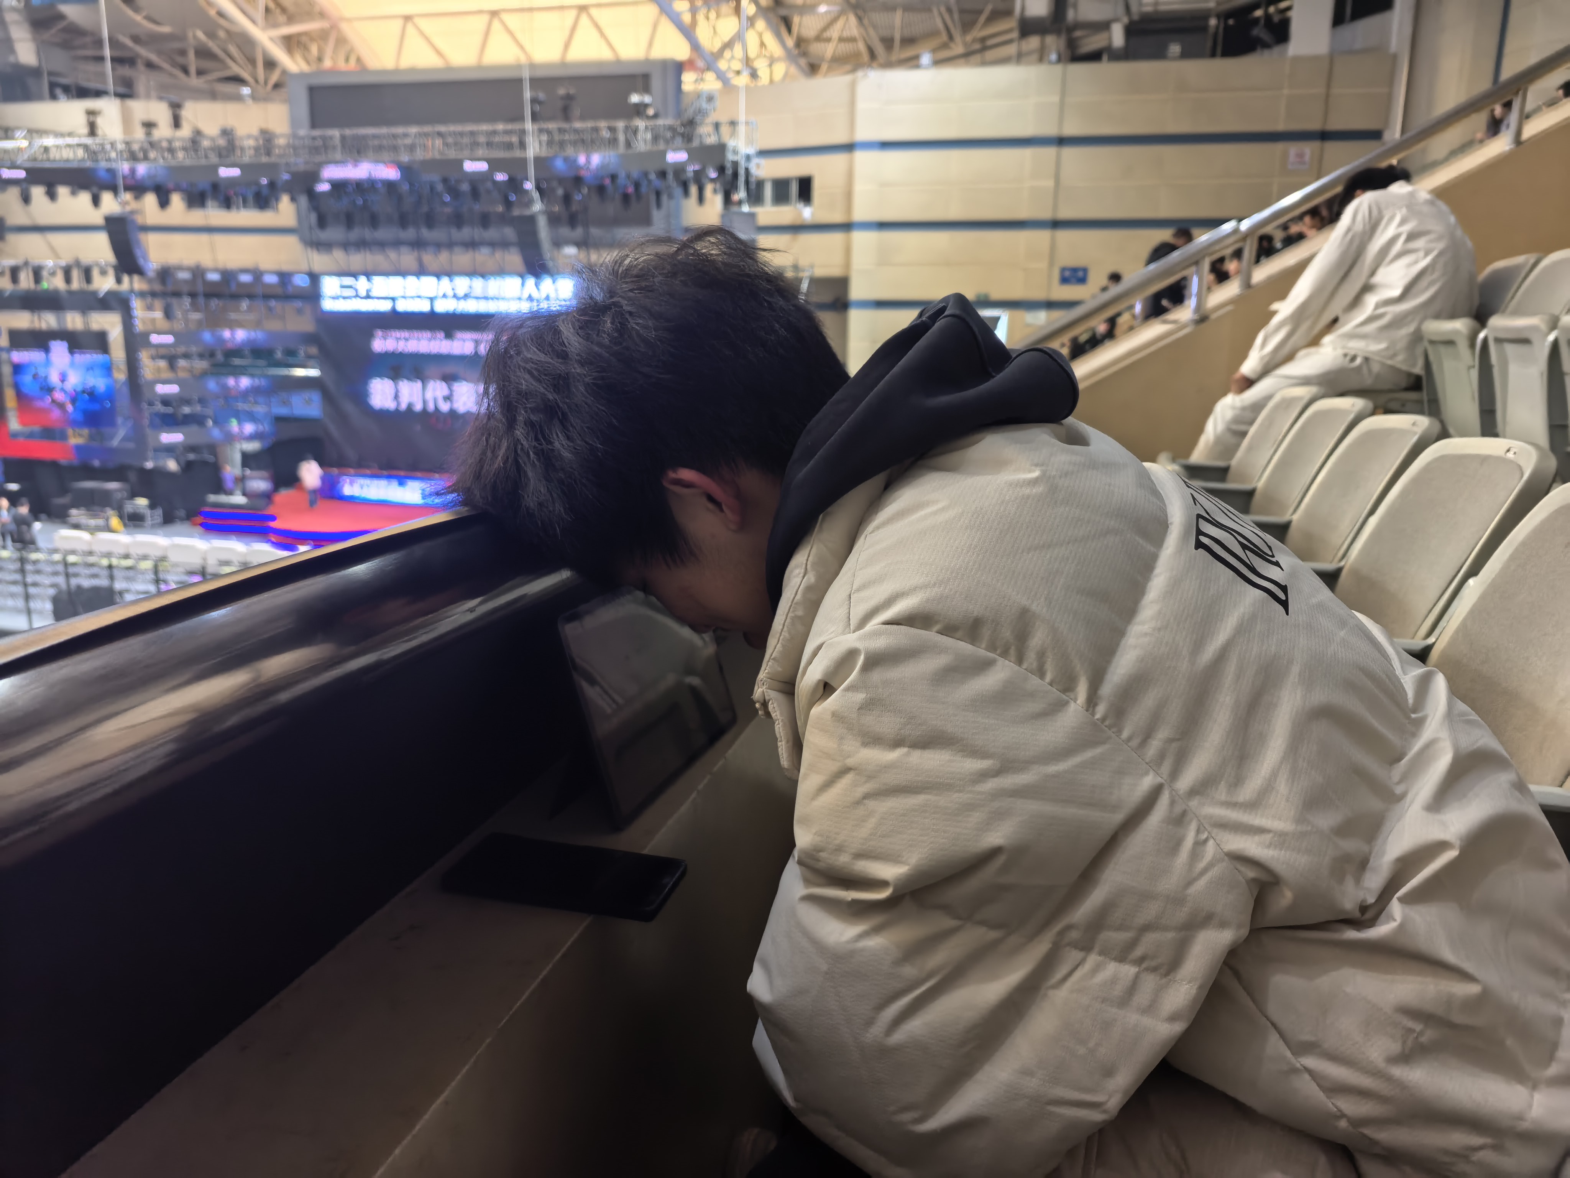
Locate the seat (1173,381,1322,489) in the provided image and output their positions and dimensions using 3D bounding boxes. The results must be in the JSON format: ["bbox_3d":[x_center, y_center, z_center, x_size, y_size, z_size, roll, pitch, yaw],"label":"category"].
[{"bbox_3d":[1.258,-0.205,3.161,0.480,0.780,0.500,4,14,14],"label":"seat"}]

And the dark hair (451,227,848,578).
[{"bbox_3d":[-0.102,-0.145,0.815,0.235,0.255,0.195,36,19,5],"label":"dark hair"}]

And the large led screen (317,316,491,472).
[{"bbox_3d":[-12.372,-7.166,40.000,9.800,5.700,0.250,3,13,12],"label":"large led screen"}]

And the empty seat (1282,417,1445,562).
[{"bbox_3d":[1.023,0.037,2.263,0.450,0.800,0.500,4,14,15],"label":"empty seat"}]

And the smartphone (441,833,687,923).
[{"bbox_3d":[-0.165,0.211,0.806,0.162,0.009,0.077,4,14,13],"label":"smartphone"}]

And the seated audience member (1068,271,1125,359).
[{"bbox_3d":[3.856,-3.308,13.500,0.750,1.200,0.500,0,14,-3],"label":"seated audience member"}]

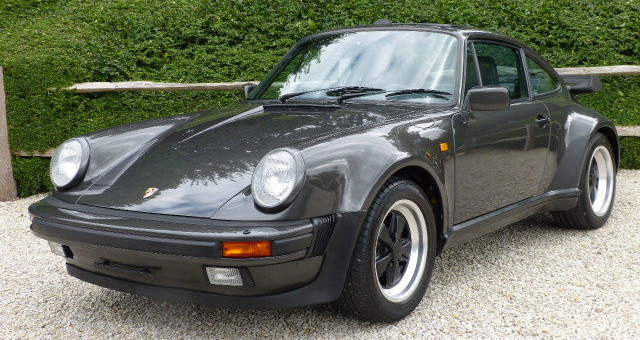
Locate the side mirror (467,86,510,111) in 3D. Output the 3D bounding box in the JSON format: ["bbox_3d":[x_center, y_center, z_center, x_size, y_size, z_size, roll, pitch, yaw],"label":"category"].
[{"bbox_3d":[0.857,-0.359,4.560,0.200,0.120,0.100,2,8,25],"label":"side mirror"}]

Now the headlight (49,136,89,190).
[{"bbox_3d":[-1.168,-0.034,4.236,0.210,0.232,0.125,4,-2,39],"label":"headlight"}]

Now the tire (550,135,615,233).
[{"bbox_3d":[1.668,0.057,5.746,0.250,0.630,0.630,4,9,37],"label":"tire"}]

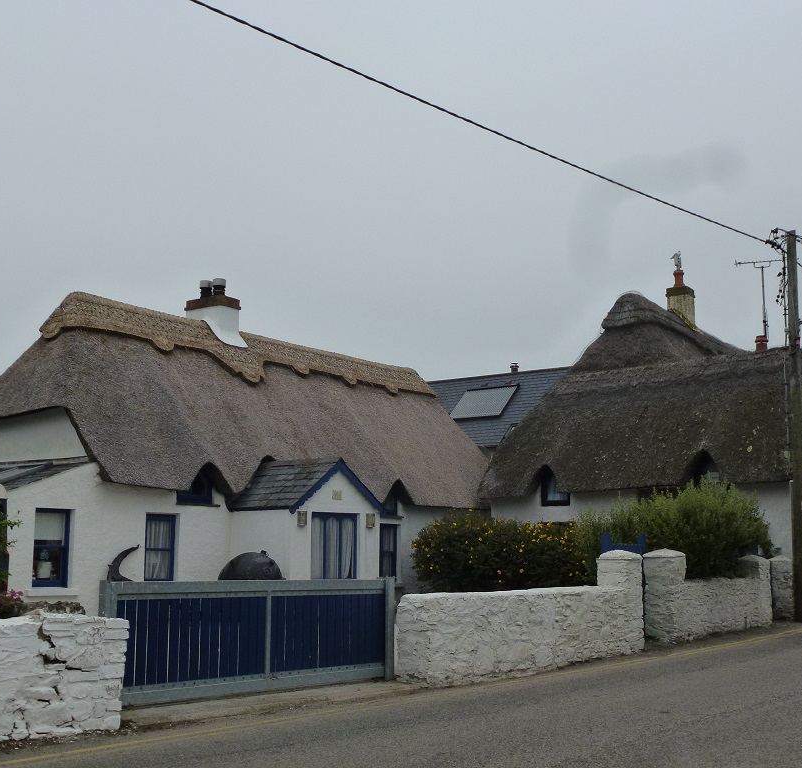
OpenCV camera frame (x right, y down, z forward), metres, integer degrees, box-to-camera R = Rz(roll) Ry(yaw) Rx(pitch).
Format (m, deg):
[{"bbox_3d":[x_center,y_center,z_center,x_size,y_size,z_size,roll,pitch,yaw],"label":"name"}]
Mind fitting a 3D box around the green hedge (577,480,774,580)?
[{"bbox_3d":[4.904,3.101,19.183,2.000,2.450,3.700,-6,-10,38],"label":"green hedge"}]

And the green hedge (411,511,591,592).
[{"bbox_3d":[1.384,2.716,14.404,2.400,1.900,1.400,6,-10,-38],"label":"green hedge"}]

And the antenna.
[{"bbox_3d":[8.470,-2.019,25.166,1.150,1.925,0.400,-3,-8,18],"label":"antenna"}]

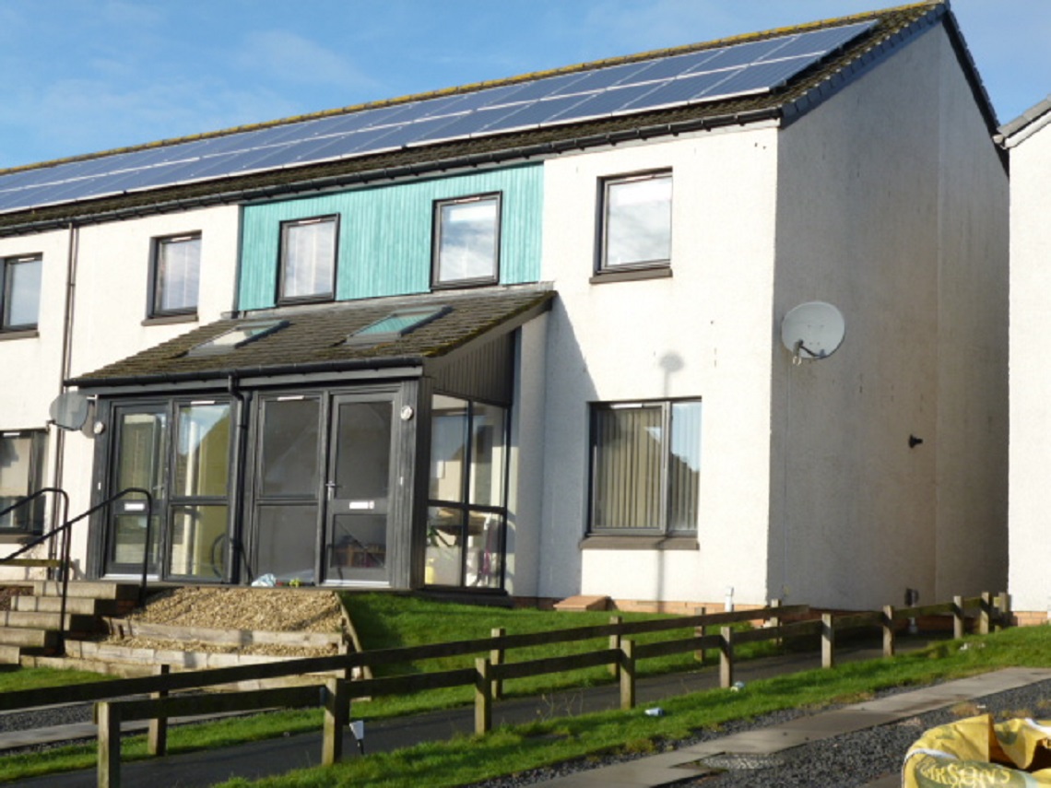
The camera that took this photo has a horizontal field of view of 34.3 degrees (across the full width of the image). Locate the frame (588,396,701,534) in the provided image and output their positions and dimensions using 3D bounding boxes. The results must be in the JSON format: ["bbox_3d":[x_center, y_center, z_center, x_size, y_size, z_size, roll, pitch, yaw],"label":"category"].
[{"bbox_3d":[1.327,0.817,18.372,1.421,1.492,0.120,-3,-8,35],"label":"frame"}]

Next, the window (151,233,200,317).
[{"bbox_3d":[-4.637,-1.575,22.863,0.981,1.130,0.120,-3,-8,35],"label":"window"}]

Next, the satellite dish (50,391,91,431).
[{"bbox_3d":[-6.212,0.239,23.166,0.580,0.540,0.340,-2,-8,28],"label":"satellite dish"}]

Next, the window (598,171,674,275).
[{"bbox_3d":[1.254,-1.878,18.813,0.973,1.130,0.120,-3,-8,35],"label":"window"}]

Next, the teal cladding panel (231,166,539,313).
[{"bbox_3d":[-1.756,-1.872,20.799,4.773,1.405,0.090,-3,-8,35],"label":"teal cladding panel"}]

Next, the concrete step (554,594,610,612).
[{"bbox_3d":[0.576,2.261,18.304,0.440,0.165,0.360,-3,-8,35],"label":"concrete step"}]

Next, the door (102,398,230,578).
[{"bbox_3d":[-4.132,1.076,19.282,2.167,2.119,0.110,-3,-8,35],"label":"door"}]

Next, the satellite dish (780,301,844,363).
[{"bbox_3d":[2.979,-0.641,17.637,0.660,0.600,0.360,-2,-8,28],"label":"satellite dish"}]

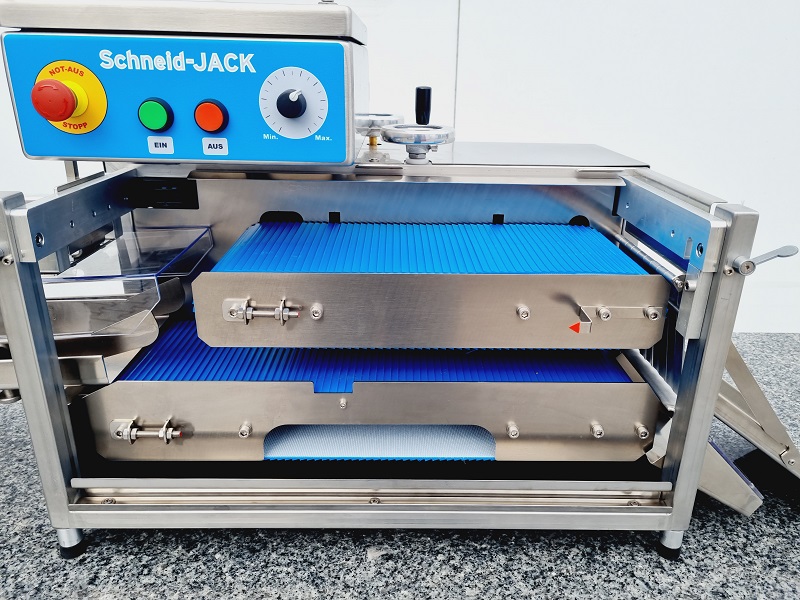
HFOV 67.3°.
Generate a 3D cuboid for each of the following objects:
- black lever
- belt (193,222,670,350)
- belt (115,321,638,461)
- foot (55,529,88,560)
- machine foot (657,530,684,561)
[{"bbox_3d":[0.025,-0.215,0.667,0.017,0.039,0.017,0,21,0],"label":"black lever"},{"bbox_3d":[0.027,-0.022,0.628,0.424,0.075,0.182,0,21,0],"label":"belt"},{"bbox_3d":[-0.024,0.086,0.671,0.537,0.091,0.182,0,21,0],"label":"belt"},{"bbox_3d":[-0.331,0.237,0.604,0.025,0.037,0.025,0,21,0],"label":"foot"},{"bbox_3d":[0.275,0.240,0.607,0.025,0.037,0.025,0,21,0],"label":"machine foot"}]

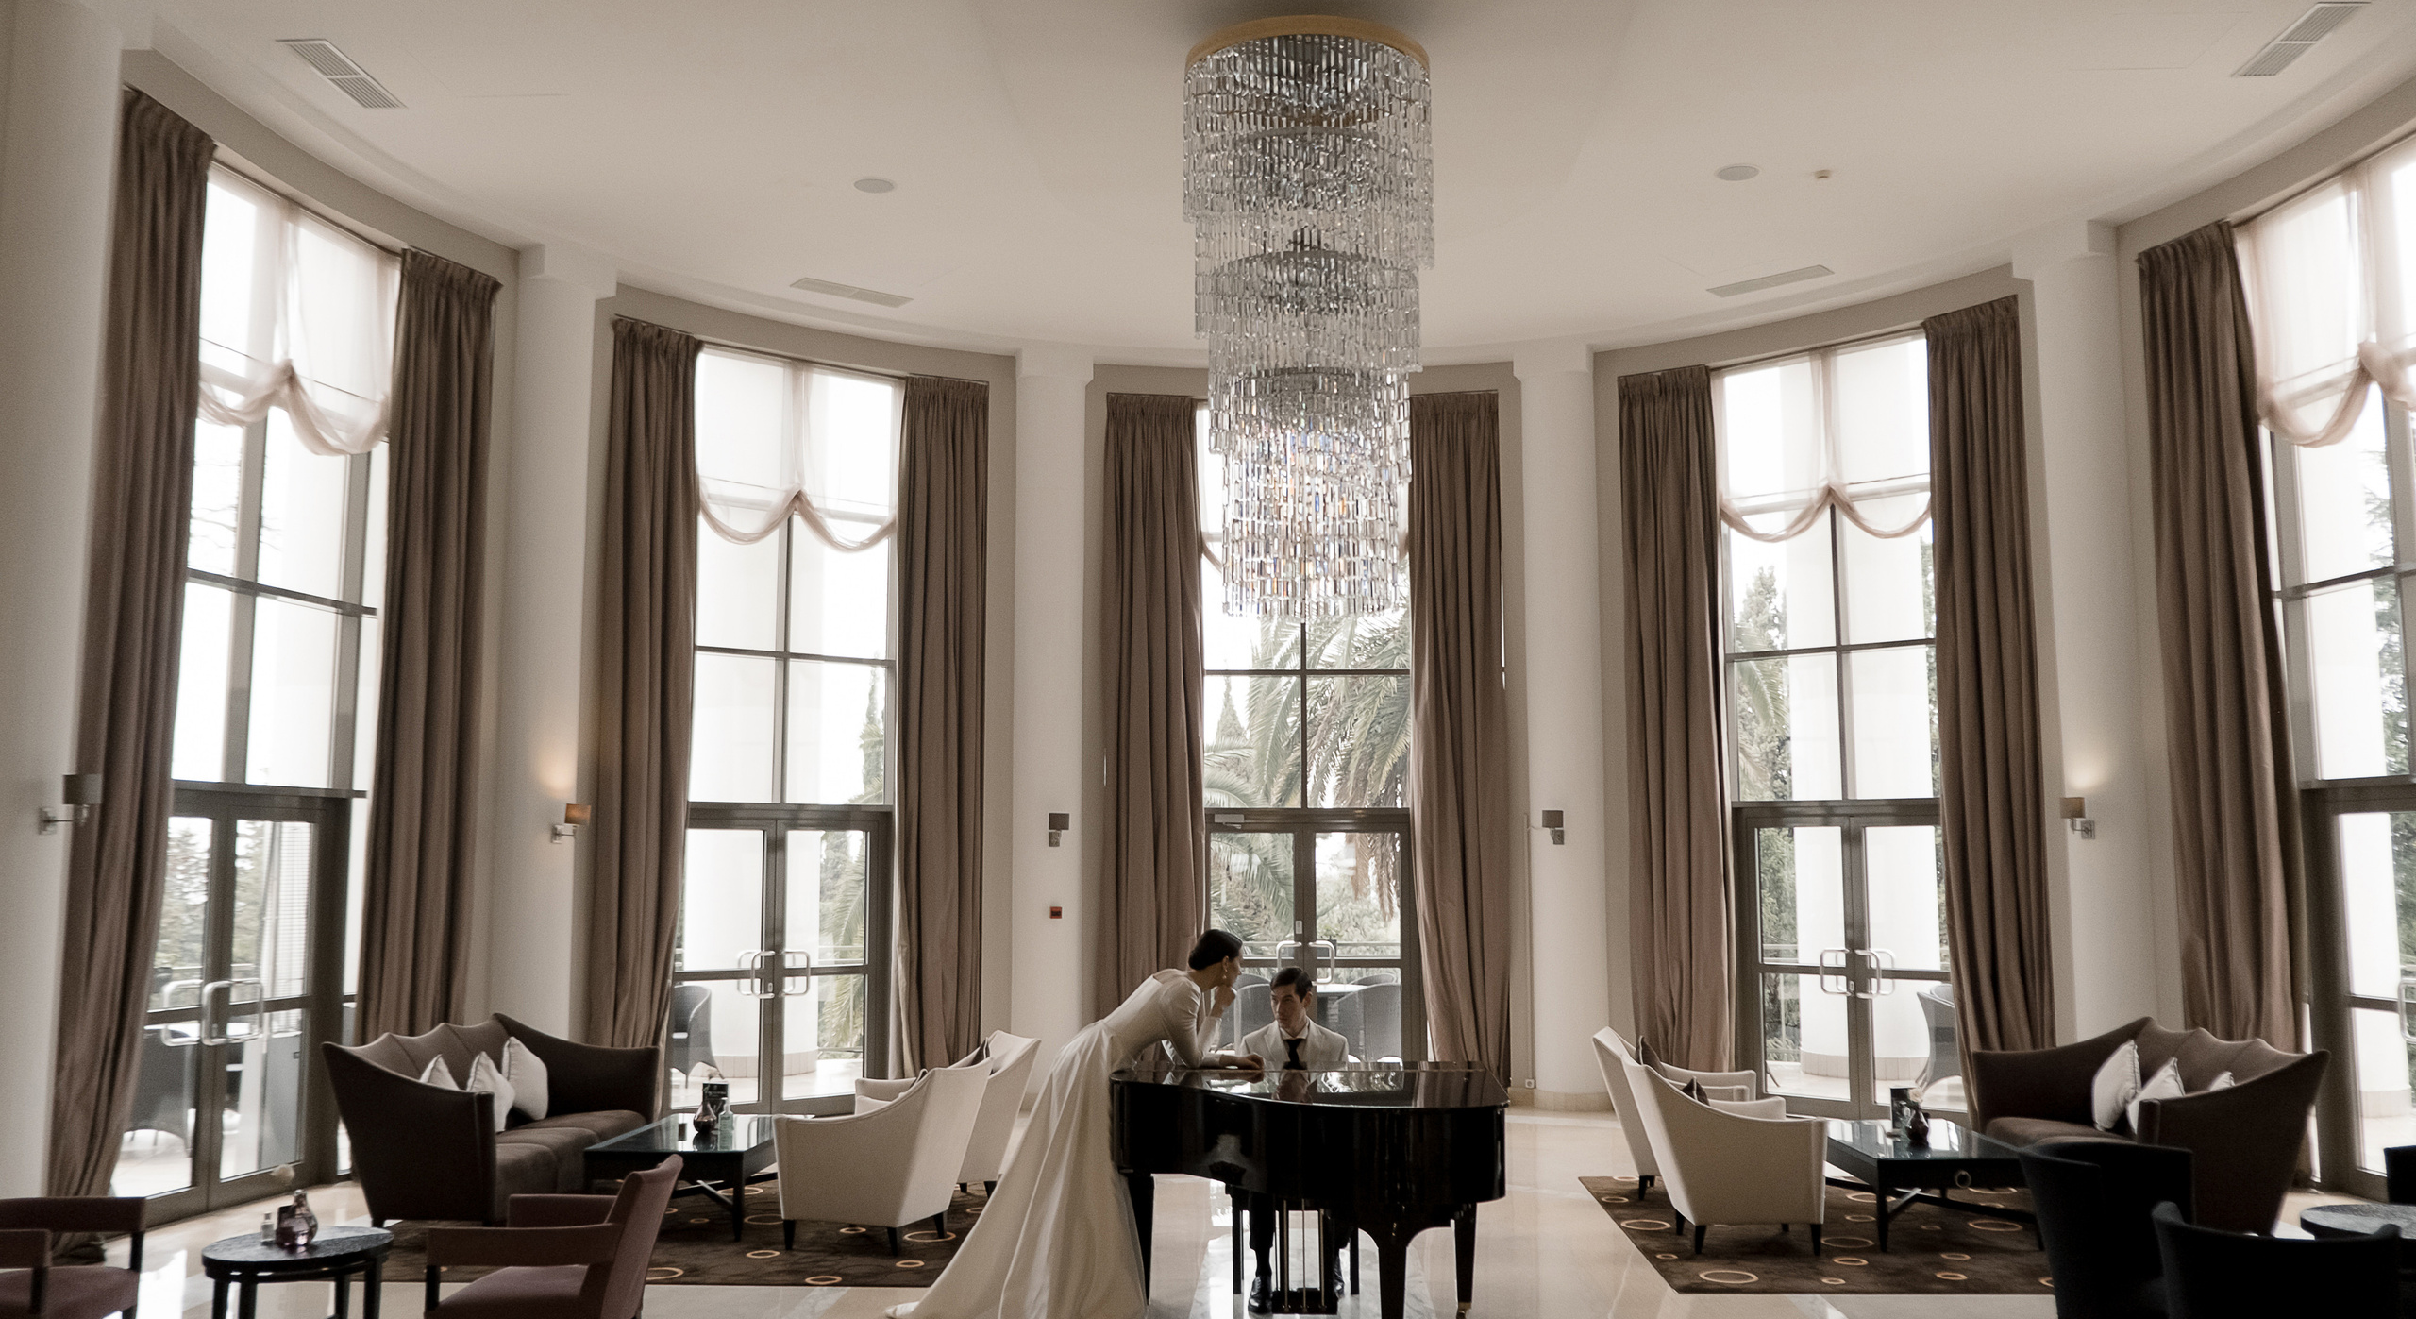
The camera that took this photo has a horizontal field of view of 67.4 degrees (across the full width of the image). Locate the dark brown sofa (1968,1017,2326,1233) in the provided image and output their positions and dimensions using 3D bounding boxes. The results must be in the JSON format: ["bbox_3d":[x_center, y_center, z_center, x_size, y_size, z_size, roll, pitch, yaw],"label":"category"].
[{"bbox_3d":[4.910,2.445,9.578,1.009,0.940,2.334,-1,-7,4],"label":"dark brown sofa"}]

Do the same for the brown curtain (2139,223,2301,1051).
[{"bbox_3d":[6.133,0.218,10.961,0.250,5.640,0.800,3,-7,-22],"label":"brown curtain"}]

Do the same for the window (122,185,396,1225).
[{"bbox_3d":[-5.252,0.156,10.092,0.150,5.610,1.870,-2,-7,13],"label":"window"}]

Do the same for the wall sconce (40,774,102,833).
[{"bbox_3d":[-4.565,0.575,7.273,0.230,0.265,0.150,0,-7,3],"label":"wall sconce"}]

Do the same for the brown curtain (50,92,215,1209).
[{"bbox_3d":[-5.079,0.050,8.581,0.190,5.447,0.730,0,-7,2],"label":"brown curtain"}]

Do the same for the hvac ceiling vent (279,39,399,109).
[{"bbox_3d":[-4.307,-2.923,9.044,0.230,0.050,0.800,-1,-7,3],"label":"hvac ceiling vent"}]

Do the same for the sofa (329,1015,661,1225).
[{"bbox_3d":[-4.012,2.539,10.164,1.009,0.940,2.334,-1,-7,3],"label":"sofa"}]

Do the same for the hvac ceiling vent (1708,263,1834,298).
[{"bbox_3d":[4.132,-2.767,13.308,0.861,0.040,0.267,-6,-9,40],"label":"hvac ceiling vent"}]

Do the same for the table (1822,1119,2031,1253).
[{"bbox_3d":[3.625,2.669,9.263,0.821,0.431,1.365,-1,-7,3],"label":"table"}]

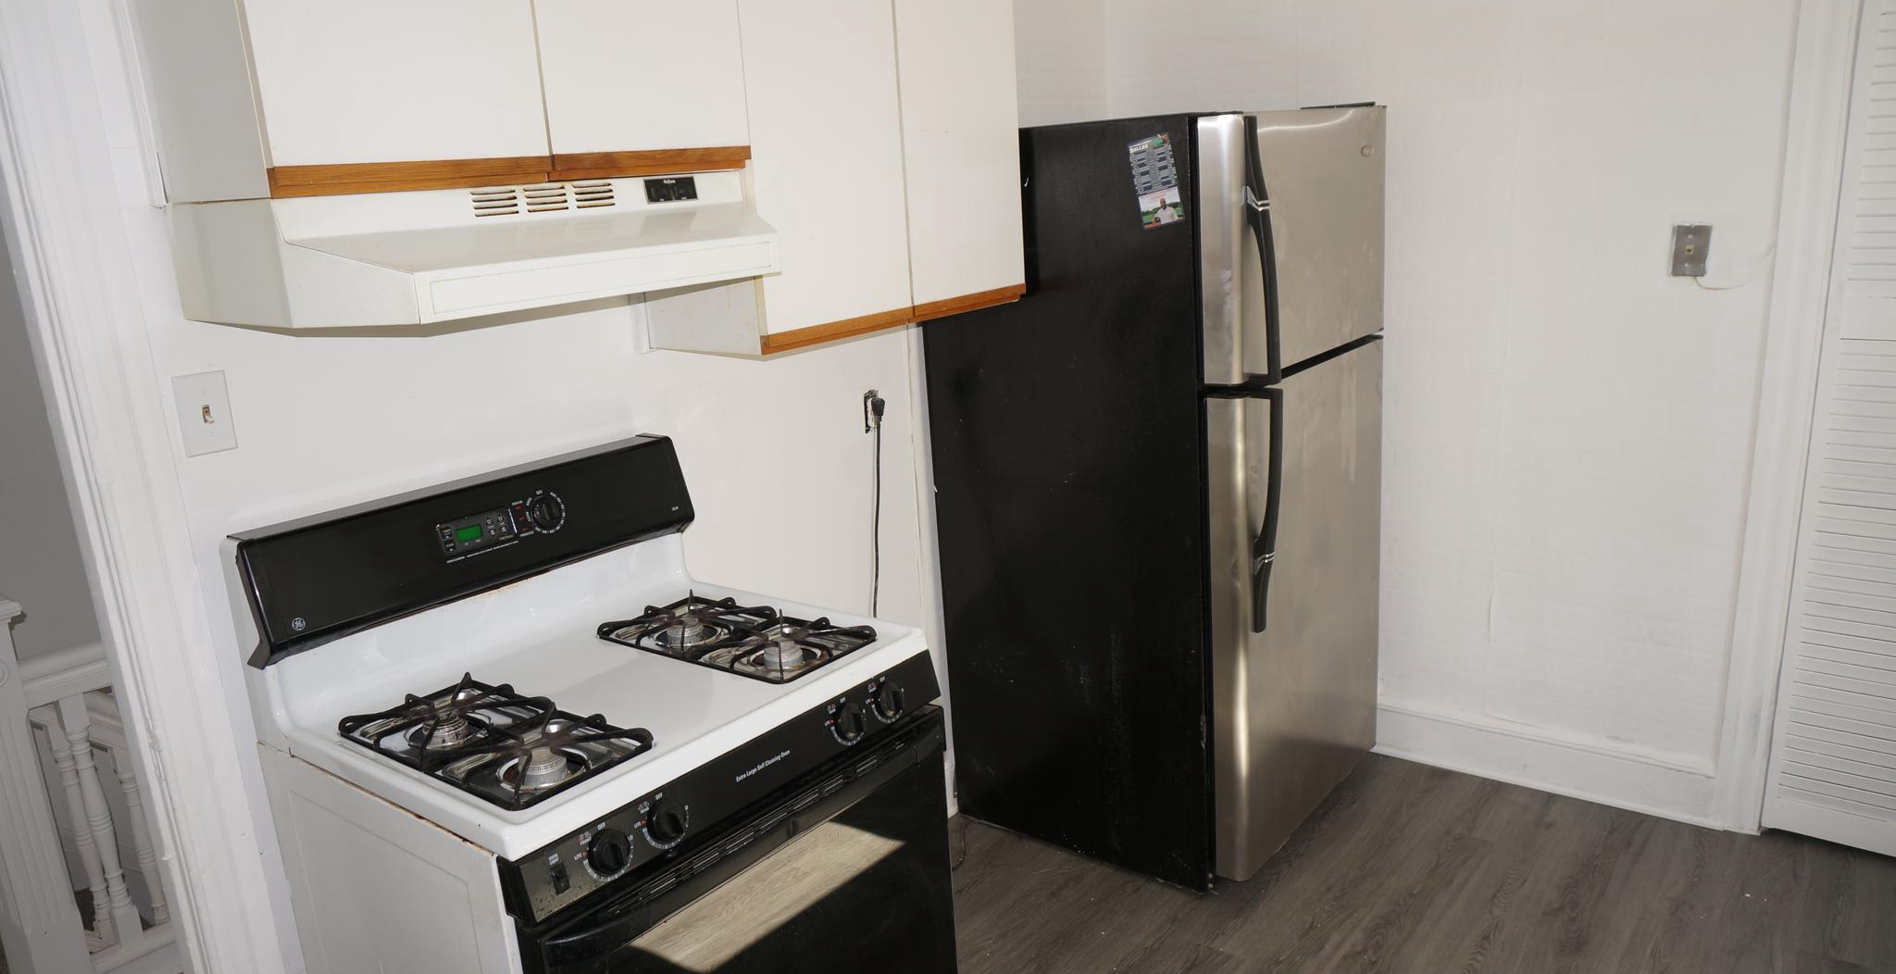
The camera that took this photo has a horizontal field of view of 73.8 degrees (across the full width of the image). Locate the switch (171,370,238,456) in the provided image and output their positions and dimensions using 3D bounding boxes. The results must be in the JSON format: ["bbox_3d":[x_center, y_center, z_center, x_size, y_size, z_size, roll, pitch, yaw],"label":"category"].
[{"bbox_3d":[-1.036,-0.101,1.767,0.015,0.113,0.068,8,19,38],"label":"switch"}]

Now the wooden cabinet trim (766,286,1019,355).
[{"bbox_3d":[-0.082,-0.329,2.433,0.022,0.037,0.757,8,19,38],"label":"wooden cabinet trim"}]

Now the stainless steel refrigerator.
[{"bbox_3d":[0.536,-0.028,3.107,0.817,1.690,0.786,7,18,38],"label":"stainless steel refrigerator"}]

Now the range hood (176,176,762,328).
[{"bbox_3d":[-0.630,-0.366,1.861,0.470,0.155,0.771,8,19,38],"label":"range hood"}]

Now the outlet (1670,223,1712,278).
[{"bbox_3d":[1.610,-0.511,2.735,0.069,0.109,0.012,8,19,38],"label":"outlet"}]

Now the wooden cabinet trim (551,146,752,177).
[{"bbox_3d":[-0.448,-0.496,1.939,0.022,0.038,0.381,8,19,38],"label":"wooden cabinet trim"}]

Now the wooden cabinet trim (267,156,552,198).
[{"bbox_3d":[-0.690,-0.408,1.650,0.022,0.038,0.389,8,19,38],"label":"wooden cabinet trim"}]

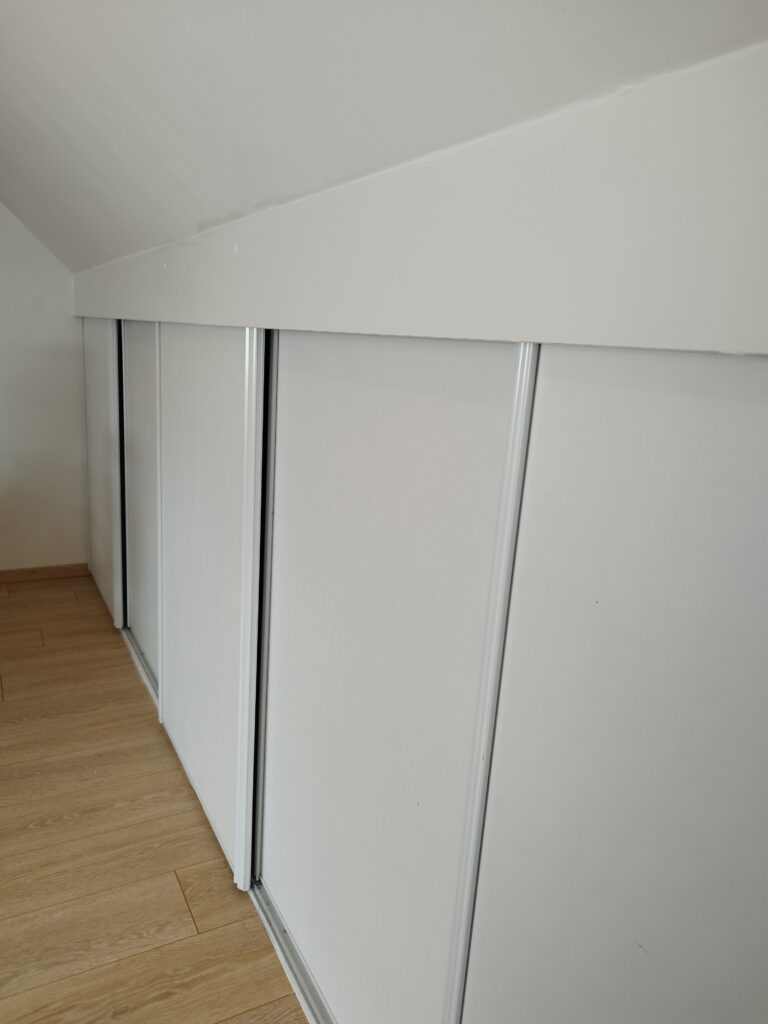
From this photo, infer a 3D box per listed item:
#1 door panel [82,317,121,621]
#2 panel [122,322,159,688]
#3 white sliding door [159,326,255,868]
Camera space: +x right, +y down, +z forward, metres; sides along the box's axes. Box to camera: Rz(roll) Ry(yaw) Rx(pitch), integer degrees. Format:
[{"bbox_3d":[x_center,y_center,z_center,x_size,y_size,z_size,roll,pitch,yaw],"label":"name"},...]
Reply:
[{"bbox_3d":[-1.183,-0.208,3.005,0.036,1.194,0.750,-4,16,-30],"label":"door panel"},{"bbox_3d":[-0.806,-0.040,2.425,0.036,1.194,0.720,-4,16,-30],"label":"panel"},{"bbox_3d":[-0.452,0.147,1.762,0.036,1.194,0.744,-4,16,-30],"label":"white sliding door"}]

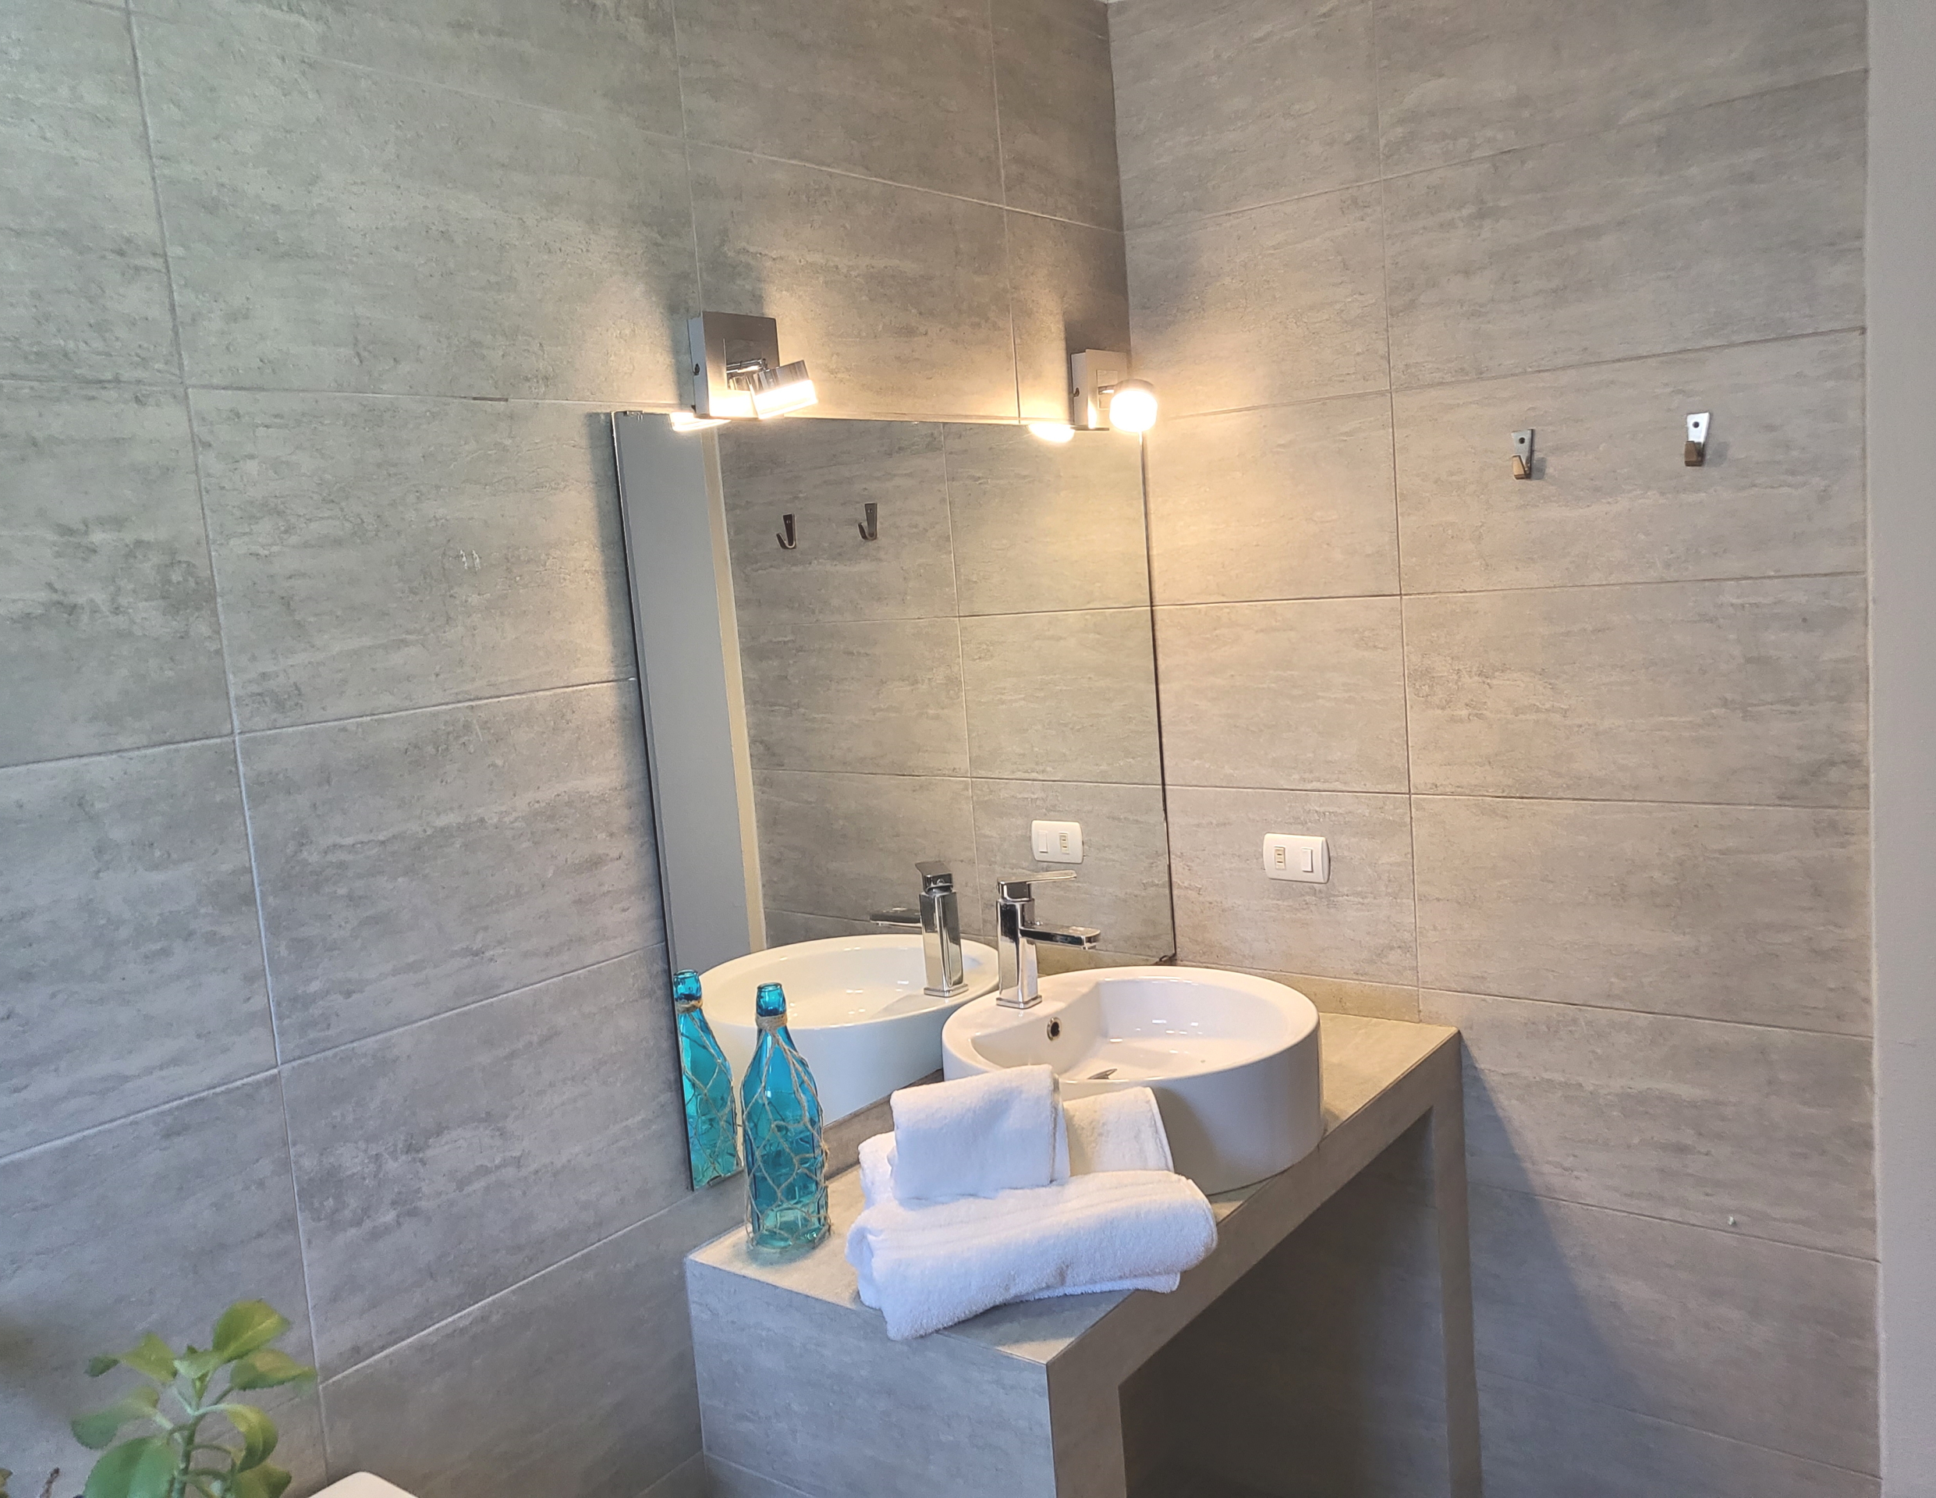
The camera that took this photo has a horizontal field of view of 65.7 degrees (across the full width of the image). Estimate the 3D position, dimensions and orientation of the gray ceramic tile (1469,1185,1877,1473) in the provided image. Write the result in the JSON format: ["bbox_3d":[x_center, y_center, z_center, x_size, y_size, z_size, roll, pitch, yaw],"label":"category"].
[{"bbox_3d":[0.965,0.817,2.170,0.601,0.300,0.010,1,9,38],"label":"gray ceramic tile"}]

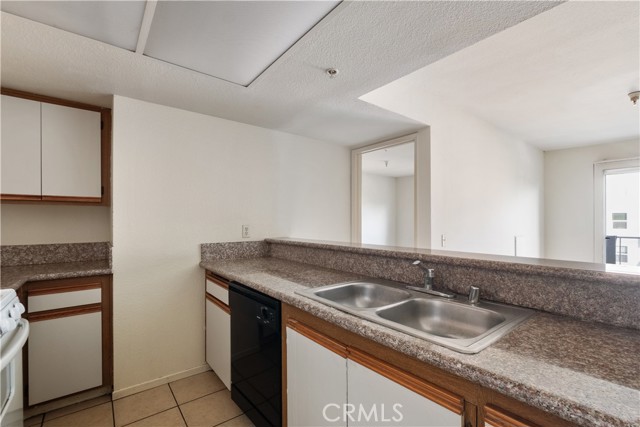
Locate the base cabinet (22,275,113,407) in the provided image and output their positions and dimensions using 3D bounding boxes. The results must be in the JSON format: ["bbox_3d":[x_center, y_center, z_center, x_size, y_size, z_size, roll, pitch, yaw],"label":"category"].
[{"bbox_3d":[-1.877,0.834,2.030,0.450,0.793,0.580,1,-2,-40],"label":"base cabinet"}]

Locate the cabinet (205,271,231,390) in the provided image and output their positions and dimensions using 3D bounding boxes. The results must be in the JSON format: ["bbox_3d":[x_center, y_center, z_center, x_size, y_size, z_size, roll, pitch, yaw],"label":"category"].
[{"bbox_3d":[-0.556,0.853,2.232,0.600,0.765,0.565,1,-2,-40],"label":"cabinet"}]

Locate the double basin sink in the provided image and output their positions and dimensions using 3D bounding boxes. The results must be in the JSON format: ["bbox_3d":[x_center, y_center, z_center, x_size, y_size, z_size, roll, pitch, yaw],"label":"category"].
[{"bbox_3d":[0.358,0.474,1.170,0.525,0.185,0.835,1,-2,-40],"label":"double basin sink"}]

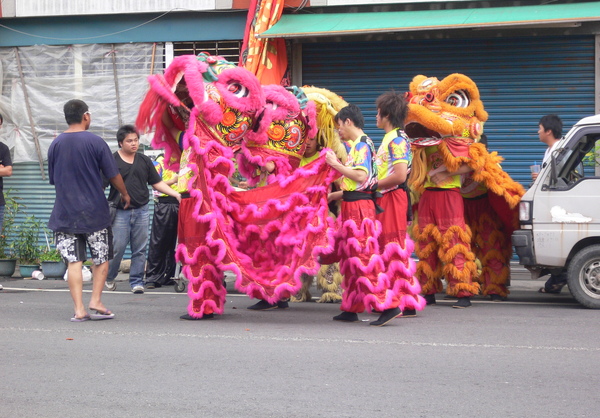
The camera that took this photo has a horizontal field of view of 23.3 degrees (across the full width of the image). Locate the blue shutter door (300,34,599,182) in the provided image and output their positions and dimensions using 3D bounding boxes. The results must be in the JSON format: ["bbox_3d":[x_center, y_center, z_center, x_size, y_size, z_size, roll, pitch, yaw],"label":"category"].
[{"bbox_3d":[1.648,-0.679,16.550,3.380,2.540,0.100,0,1,18],"label":"blue shutter door"}]

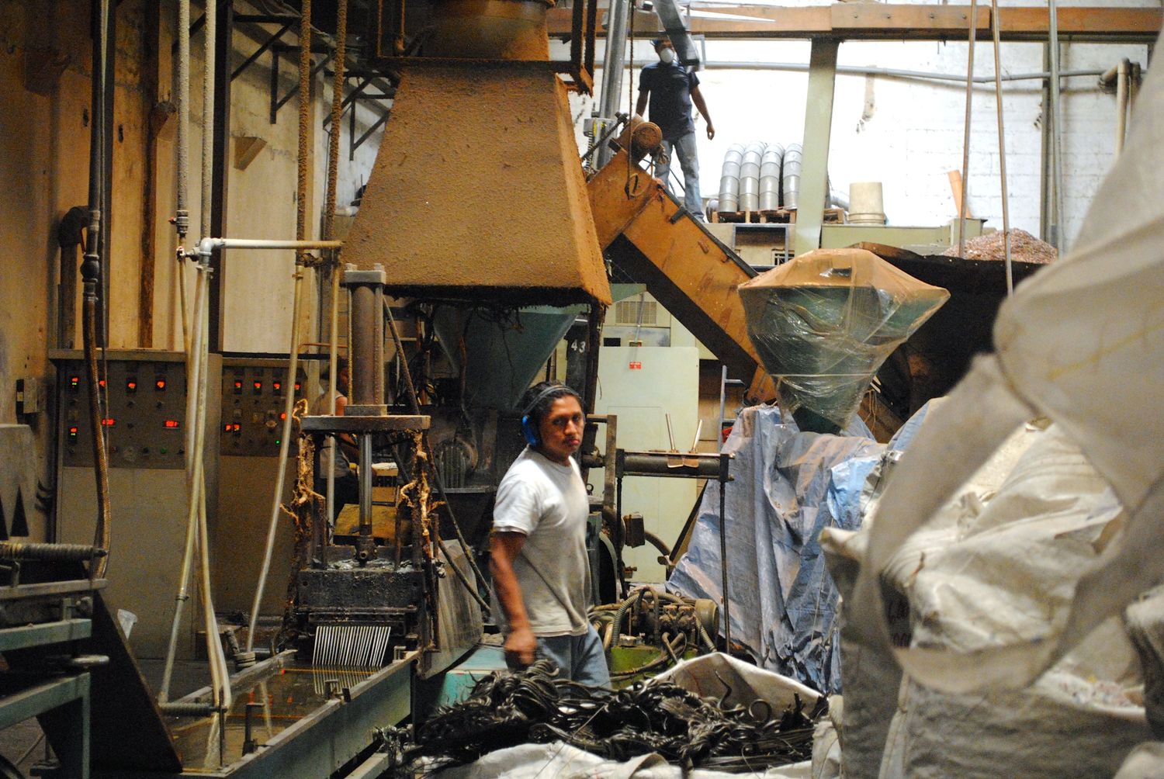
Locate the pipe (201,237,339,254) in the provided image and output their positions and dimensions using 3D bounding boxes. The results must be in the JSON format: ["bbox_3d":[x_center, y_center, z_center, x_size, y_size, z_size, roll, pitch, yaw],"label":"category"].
[{"bbox_3d":[-1.017,-0.483,7.750,0.040,0.040,1.338,1,4,13],"label":"pipe"}]

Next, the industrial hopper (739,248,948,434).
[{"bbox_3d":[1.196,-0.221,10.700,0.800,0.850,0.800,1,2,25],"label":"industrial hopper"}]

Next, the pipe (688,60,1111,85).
[{"bbox_3d":[2.976,-2.954,21.700,3.800,0.190,0.090,1,1,3],"label":"pipe"}]

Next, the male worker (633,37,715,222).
[{"bbox_3d":[0.836,-2.332,20.900,0.680,1.700,0.420,1,1,-7],"label":"male worker"}]

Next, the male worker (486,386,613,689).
[{"bbox_3d":[-0.114,0.805,8.000,0.420,1.670,0.460,2,2,35],"label":"male worker"}]

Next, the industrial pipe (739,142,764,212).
[{"bbox_3d":[1.538,-1.927,21.200,0.190,0.630,0.500,1,1,9],"label":"industrial pipe"}]

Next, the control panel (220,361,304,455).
[{"bbox_3d":[-2.079,0.121,15.200,0.580,0.640,0.180,1,1,2],"label":"control panel"}]

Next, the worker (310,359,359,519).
[{"bbox_3d":[-1.577,0.625,15.400,0.440,1.670,0.460,0,2,-30],"label":"worker"}]

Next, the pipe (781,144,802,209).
[{"bbox_3d":[1.919,-1.935,21.200,0.190,0.630,0.500,1,1,9],"label":"pipe"}]

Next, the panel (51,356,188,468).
[{"bbox_3d":[-2.789,0.129,14.100,0.810,0.710,0.180,1,1,2],"label":"panel"}]

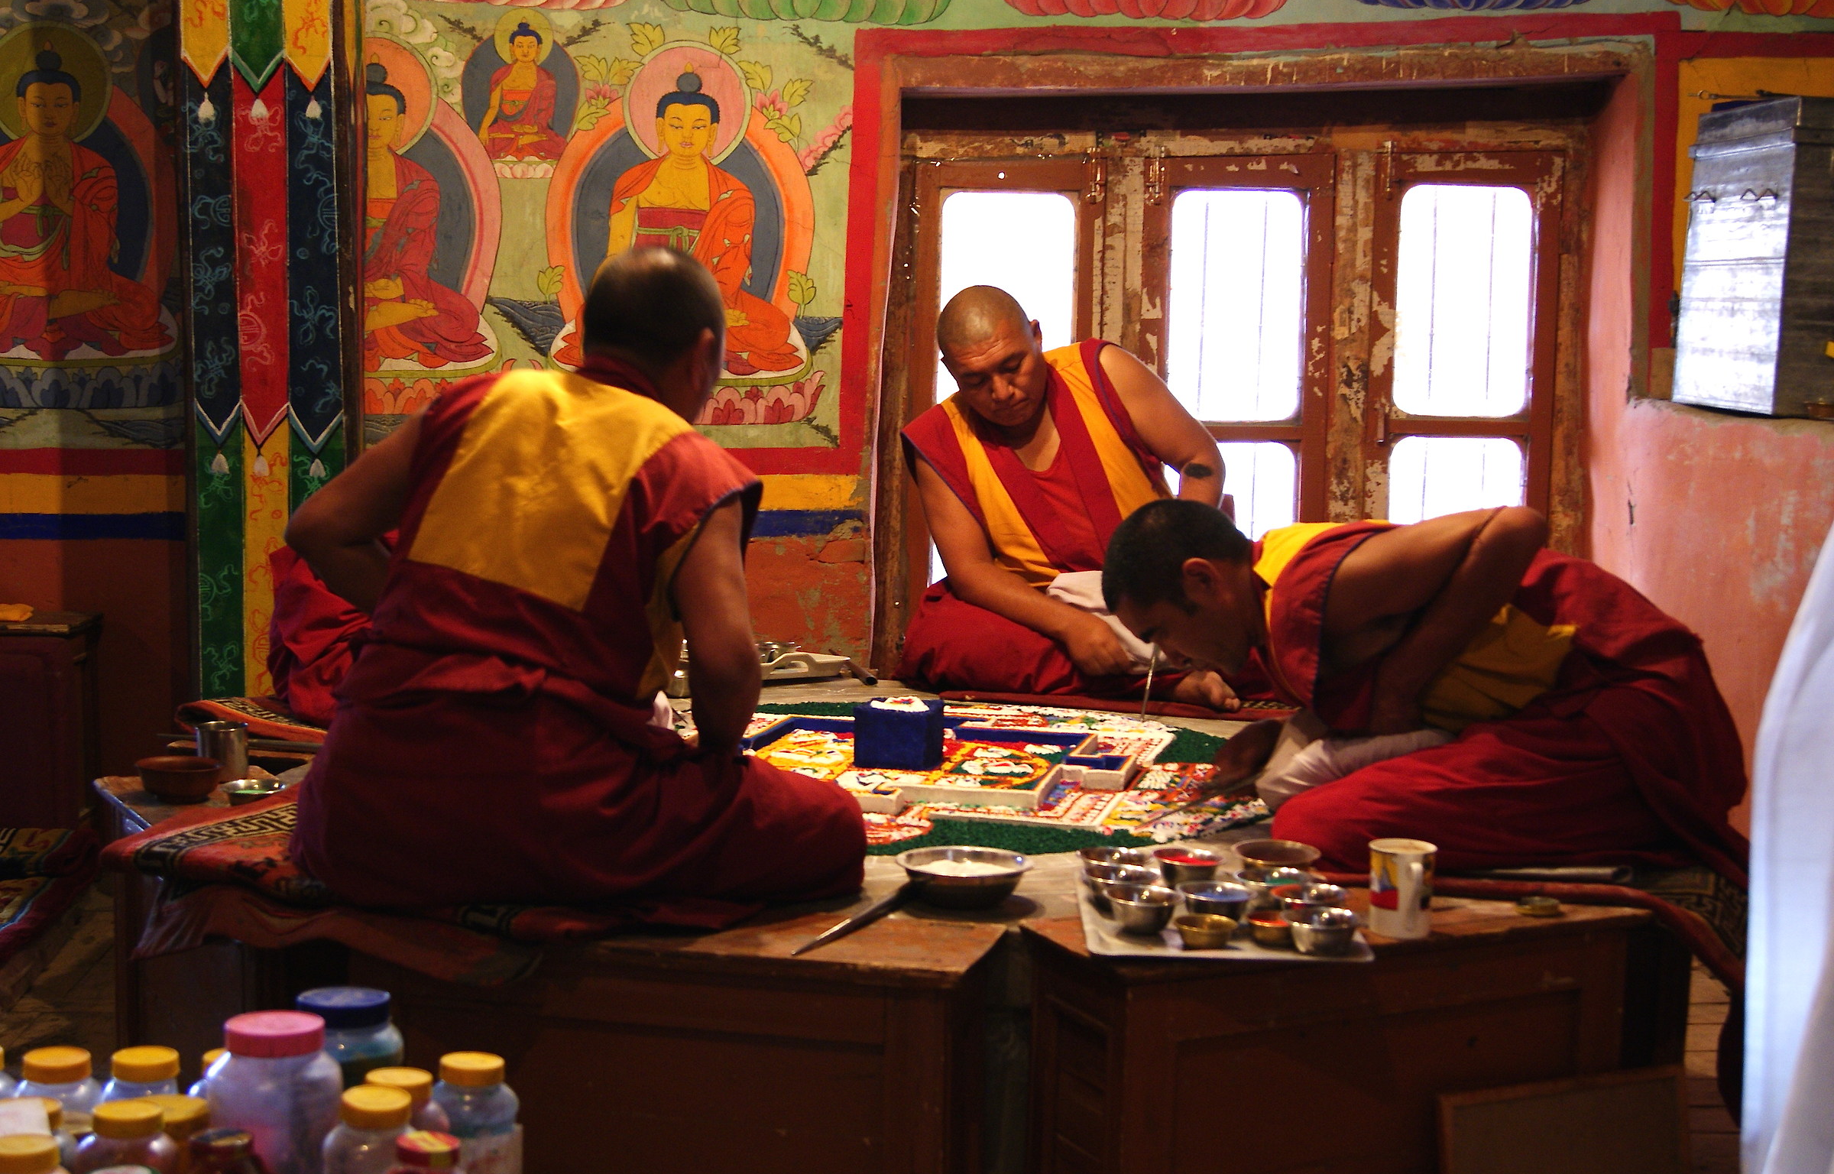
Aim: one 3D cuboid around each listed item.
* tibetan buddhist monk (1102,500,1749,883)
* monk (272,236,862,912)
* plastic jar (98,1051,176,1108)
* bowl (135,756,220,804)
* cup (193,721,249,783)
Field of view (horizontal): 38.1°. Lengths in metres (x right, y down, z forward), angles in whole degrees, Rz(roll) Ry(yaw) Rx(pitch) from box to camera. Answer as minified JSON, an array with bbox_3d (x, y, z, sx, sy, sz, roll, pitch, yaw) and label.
[{"bbox_3d":[0.693,0.094,3.541,0.800,0.450,0.560,3,8,20],"label":"tibetan buddhist monk"},{"bbox_3d":[-0.430,-0.055,3.370,0.660,0.780,0.580,6,9,33],"label":"monk"},{"bbox_3d":[-0.750,0.535,2.588,0.094,0.155,0.094,0,7,0],"label":"plastic jar"},{"bbox_3d":[-1.029,0.273,3.700,0.123,0.050,0.123,0,7,0],"label":"bowl"},{"bbox_3d":[-0.996,0.237,3.801,0.070,0.076,0.070,1,7,0],"label":"cup"}]

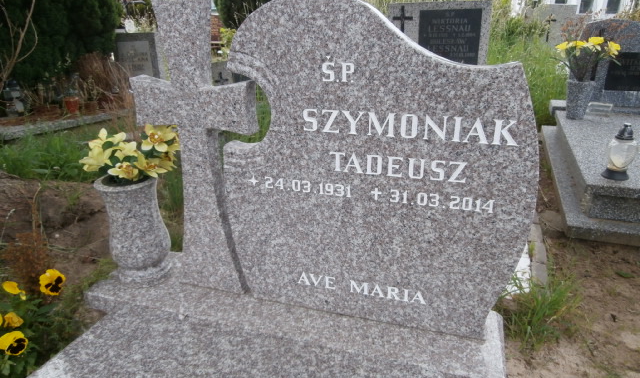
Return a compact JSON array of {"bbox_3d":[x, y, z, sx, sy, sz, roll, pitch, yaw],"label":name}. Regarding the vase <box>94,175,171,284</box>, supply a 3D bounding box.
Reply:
[{"bbox_3d":[-0.516,0.111,1.249,0.165,0.281,0.165,6,22,18],"label":"vase"}]

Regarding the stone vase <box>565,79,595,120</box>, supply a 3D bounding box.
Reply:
[{"bbox_3d":[1.938,-0.669,3.317,0.205,0.277,0.205,6,22,18],"label":"stone vase"}]

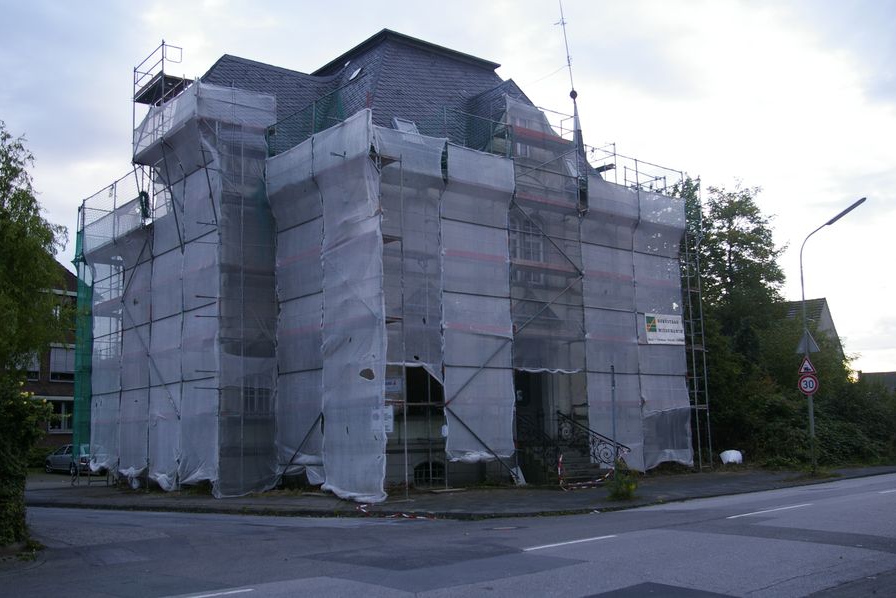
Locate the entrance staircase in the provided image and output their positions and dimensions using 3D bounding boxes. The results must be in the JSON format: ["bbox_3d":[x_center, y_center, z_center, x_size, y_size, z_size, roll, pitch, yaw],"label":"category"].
[{"bbox_3d":[3.277,4.182,25.449,2.450,2.100,2.900,6,-11,-39],"label":"entrance staircase"}]

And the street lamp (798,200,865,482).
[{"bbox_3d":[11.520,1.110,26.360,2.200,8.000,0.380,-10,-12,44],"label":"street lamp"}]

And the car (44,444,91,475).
[{"bbox_3d":[-18.600,8.050,45.200,4.250,1.430,1.760,-9,-12,42],"label":"car"}]

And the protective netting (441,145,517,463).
[{"bbox_3d":[0.948,0.114,24.611,2.500,8.450,0.420,6,-11,-39],"label":"protective netting"}]

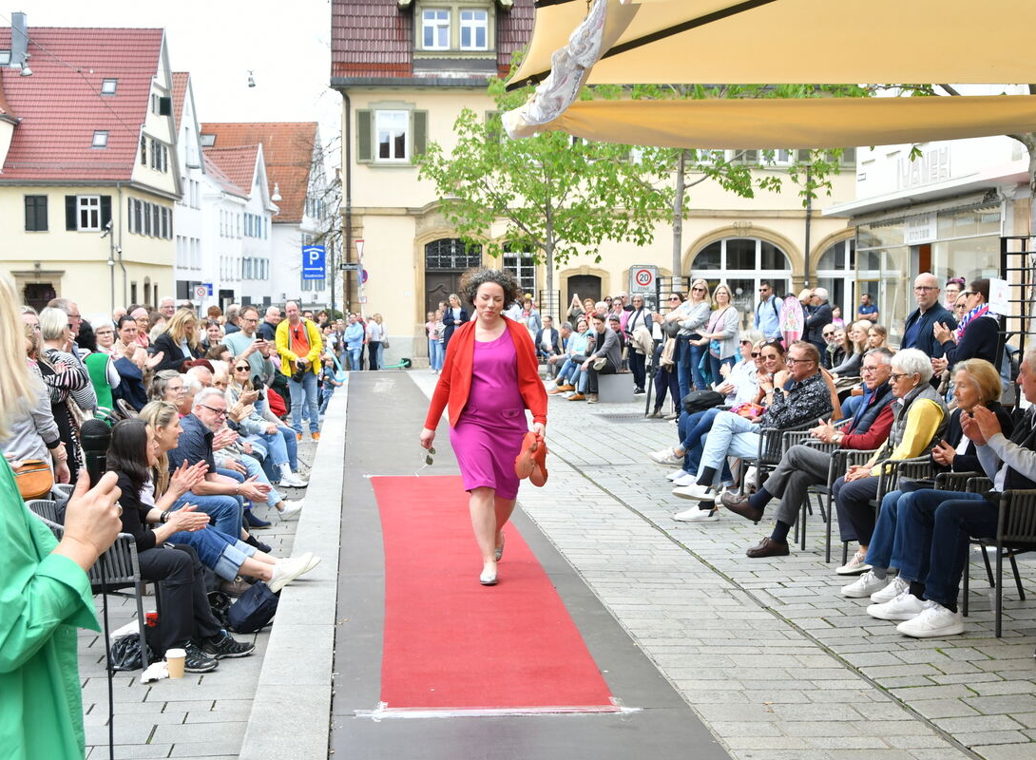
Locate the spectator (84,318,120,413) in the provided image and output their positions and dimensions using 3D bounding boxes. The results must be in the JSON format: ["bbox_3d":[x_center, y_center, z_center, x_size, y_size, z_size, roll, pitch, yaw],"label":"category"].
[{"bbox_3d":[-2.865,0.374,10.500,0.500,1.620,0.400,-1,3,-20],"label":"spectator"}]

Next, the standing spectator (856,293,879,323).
[{"bbox_3d":[8.412,-1.179,36.456,0.550,1.770,0.380,2,3,27],"label":"standing spectator"}]

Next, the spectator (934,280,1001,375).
[{"bbox_3d":[3.292,0.101,11.100,0.520,1.680,0.500,1,3,13],"label":"spectator"}]

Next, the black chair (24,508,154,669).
[{"bbox_3d":[-2.039,0.946,7.341,0.600,0.780,0.580,0,3,-5],"label":"black chair"}]

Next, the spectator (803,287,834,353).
[{"bbox_3d":[4.214,-0.427,21.345,0.380,1.730,0.520,0,3,9],"label":"spectator"}]

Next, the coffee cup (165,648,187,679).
[{"bbox_3d":[-1.570,1.296,6.967,0.092,0.125,0.092,0,3,0],"label":"coffee cup"}]

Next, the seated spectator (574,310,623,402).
[{"bbox_3d":[1.181,-0.325,22.100,0.800,1.310,0.580,-2,4,-38],"label":"seated spectator"}]

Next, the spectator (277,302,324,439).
[{"bbox_3d":[-2.740,-0.113,19.100,0.600,1.760,0.420,0,3,-6],"label":"spectator"}]

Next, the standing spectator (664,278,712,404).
[{"bbox_3d":[2.087,-0.343,18.245,0.500,1.740,0.400,3,4,45],"label":"standing spectator"}]

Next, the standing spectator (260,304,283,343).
[{"bbox_3d":[-3.137,-0.110,19.258,0.360,1.680,0.520,2,3,34],"label":"standing spectator"}]

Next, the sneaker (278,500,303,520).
[{"bbox_3d":[-1.722,0.991,11.700,0.275,0.115,0.100,-33,0,-6],"label":"sneaker"}]

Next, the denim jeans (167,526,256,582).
[{"bbox_3d":[-1.656,0.856,7.850,0.680,0.400,0.420,0,3,6],"label":"denim jeans"}]

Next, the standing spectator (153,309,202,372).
[{"bbox_3d":[-2.941,0.186,13.242,0.500,1.620,0.400,-3,4,-41],"label":"standing spectator"}]

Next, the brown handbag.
[{"bbox_3d":[-2.336,0.473,7.250,0.260,0.200,0.100,-1,3,-23],"label":"brown handbag"}]

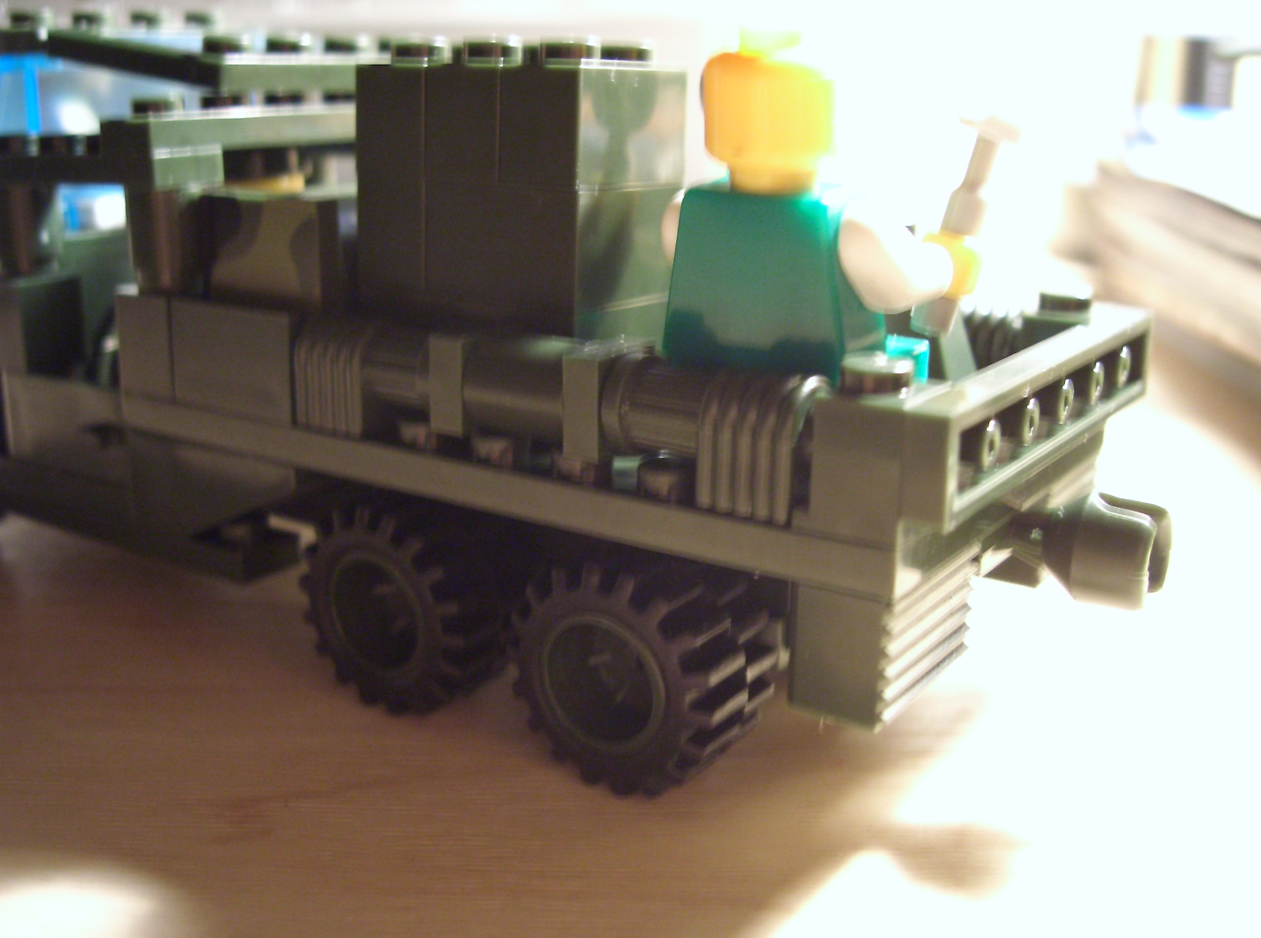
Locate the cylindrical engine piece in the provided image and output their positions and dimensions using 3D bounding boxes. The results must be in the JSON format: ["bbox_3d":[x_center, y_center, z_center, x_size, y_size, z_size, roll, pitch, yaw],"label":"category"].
[{"bbox_3d":[0.003,-0.005,0.104,0.008,0.007,0.007,11,19,32],"label":"cylindrical engine piece"}]

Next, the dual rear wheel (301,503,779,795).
[{"bbox_3d":[-0.009,0.013,0.122,0.043,0.019,0.011,11,19,32],"label":"dual rear wheel"}]

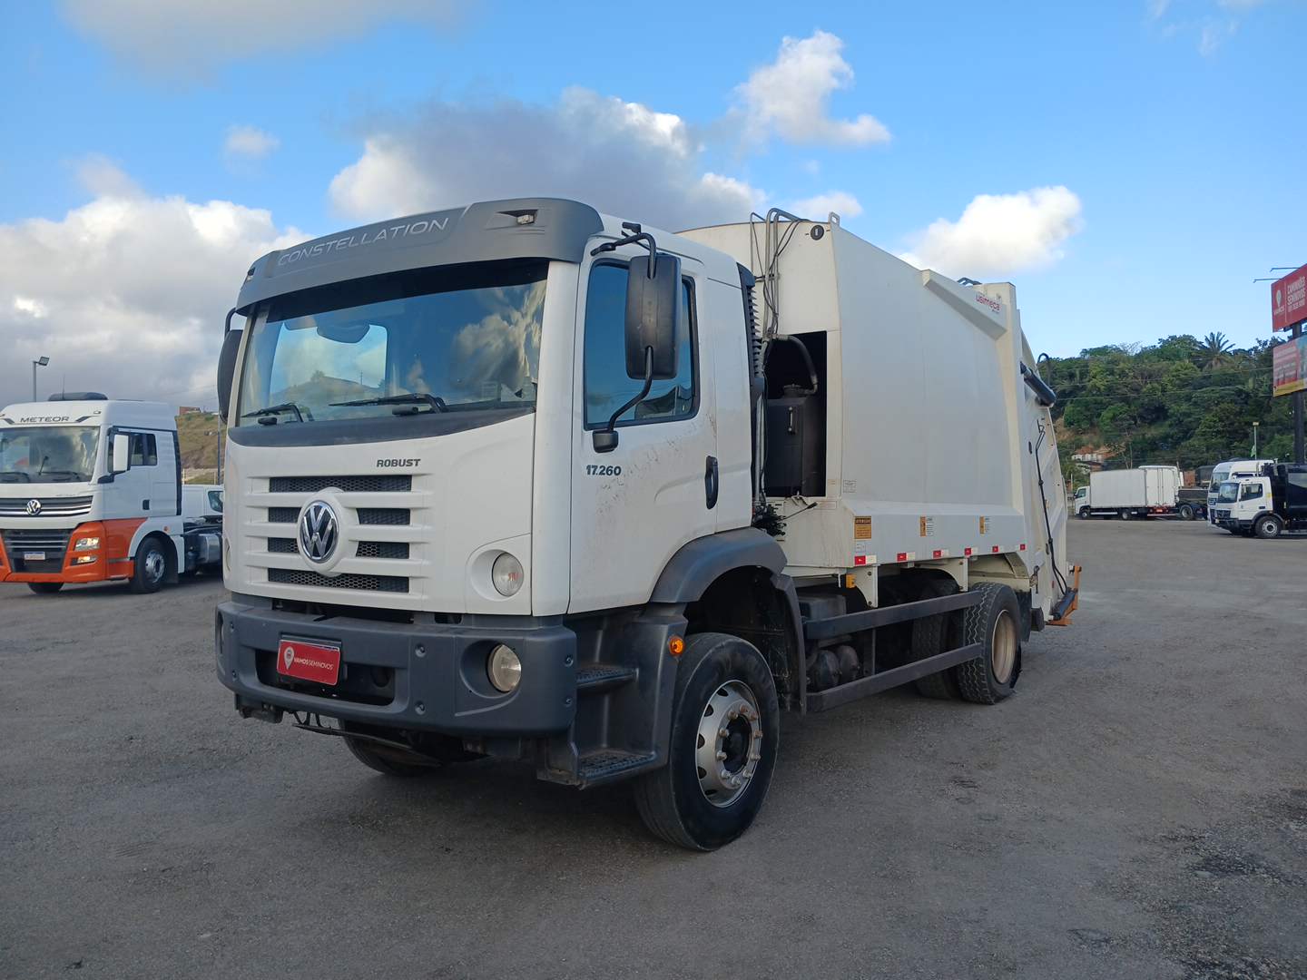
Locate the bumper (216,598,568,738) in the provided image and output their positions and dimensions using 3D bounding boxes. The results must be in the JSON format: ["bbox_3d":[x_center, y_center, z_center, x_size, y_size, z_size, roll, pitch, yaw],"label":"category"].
[{"bbox_3d":[-1.353,0.737,4.283,2.430,0.400,0.330,-1,-2,36],"label":"bumper"}]

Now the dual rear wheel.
[{"bbox_3d":[2.664,1.293,8.283,0.590,0.990,1.000,-1,-2,36],"label":"dual rear wheel"}]

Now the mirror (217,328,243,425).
[{"bbox_3d":[-2.326,-0.619,5.379,0.110,0.475,0.210,2,-2,-42],"label":"mirror"}]

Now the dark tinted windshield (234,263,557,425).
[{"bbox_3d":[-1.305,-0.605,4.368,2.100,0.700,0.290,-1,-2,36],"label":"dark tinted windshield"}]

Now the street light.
[{"bbox_3d":[-25.830,-1.660,41.300,0.680,7.960,0.320,-1,-2,41],"label":"street light"}]

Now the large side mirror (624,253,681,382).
[{"bbox_3d":[-0.009,-0.652,3.704,0.210,0.455,0.105,0,-2,28],"label":"large side mirror"}]

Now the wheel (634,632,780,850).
[{"bbox_3d":[0.259,1.195,4.768,0.290,0.990,1.000,-1,-2,36],"label":"wheel"}]

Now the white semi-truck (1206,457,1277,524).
[{"bbox_3d":[33.100,0.250,51.900,6.200,3.800,2.500,0,-1,6],"label":"white semi-truck"}]

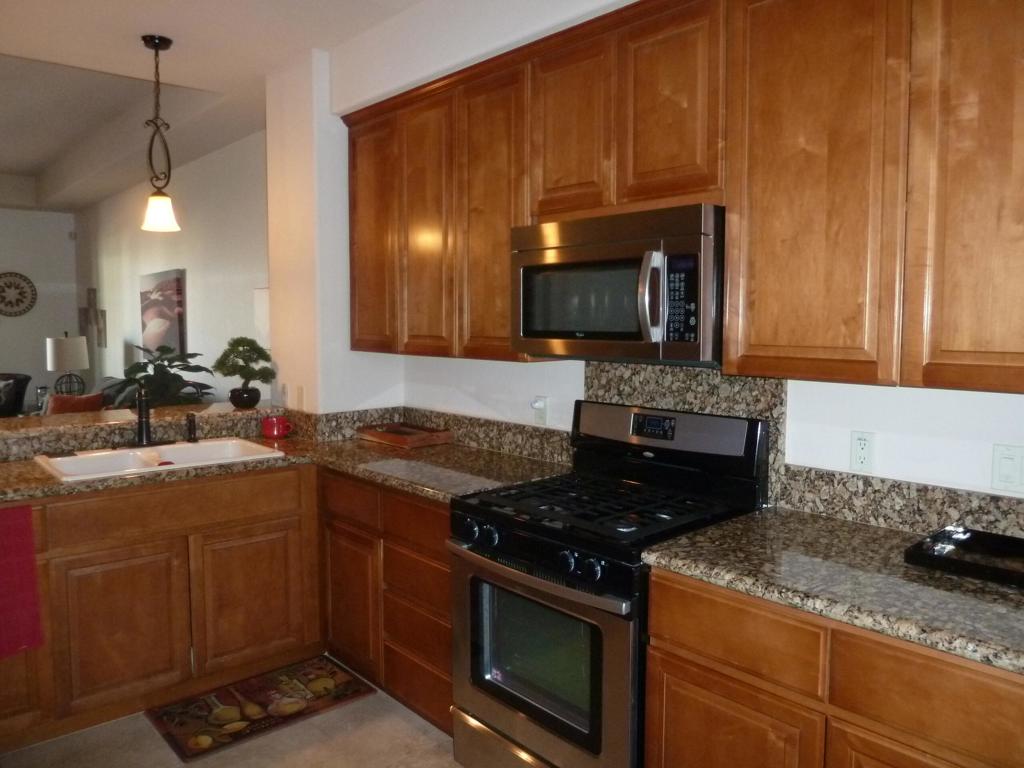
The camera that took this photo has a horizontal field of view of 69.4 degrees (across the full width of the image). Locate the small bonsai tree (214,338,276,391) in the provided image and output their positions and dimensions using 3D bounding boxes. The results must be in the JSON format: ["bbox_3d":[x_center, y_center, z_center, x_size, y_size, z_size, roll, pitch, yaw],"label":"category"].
[{"bbox_3d":[-1.330,-0.100,3.664,0.310,0.270,0.280,-4,6,-43],"label":"small bonsai tree"}]

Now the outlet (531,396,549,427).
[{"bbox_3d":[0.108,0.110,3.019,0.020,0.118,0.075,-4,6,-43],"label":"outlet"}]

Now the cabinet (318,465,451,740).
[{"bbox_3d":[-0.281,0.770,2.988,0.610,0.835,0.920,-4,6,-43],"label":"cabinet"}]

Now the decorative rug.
[{"bbox_3d":[-0.954,1.212,2.838,0.735,0.012,0.435,-4,6,-43],"label":"decorative rug"}]

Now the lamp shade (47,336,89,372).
[{"bbox_3d":[-4.198,-0.289,7.000,0.360,0.320,0.340,-4,6,-43],"label":"lamp shade"}]

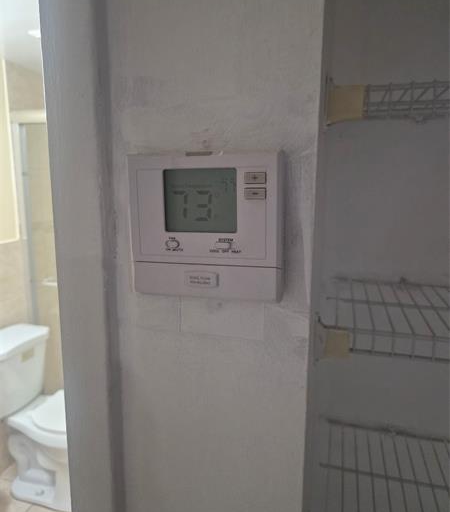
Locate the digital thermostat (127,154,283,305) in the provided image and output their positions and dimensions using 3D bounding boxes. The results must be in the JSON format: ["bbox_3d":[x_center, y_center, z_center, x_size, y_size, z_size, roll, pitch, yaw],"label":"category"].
[{"bbox_3d":[-0.015,-0.025,0.324,0.119,0.112,0.028,2,10,15],"label":"digital thermostat"}]

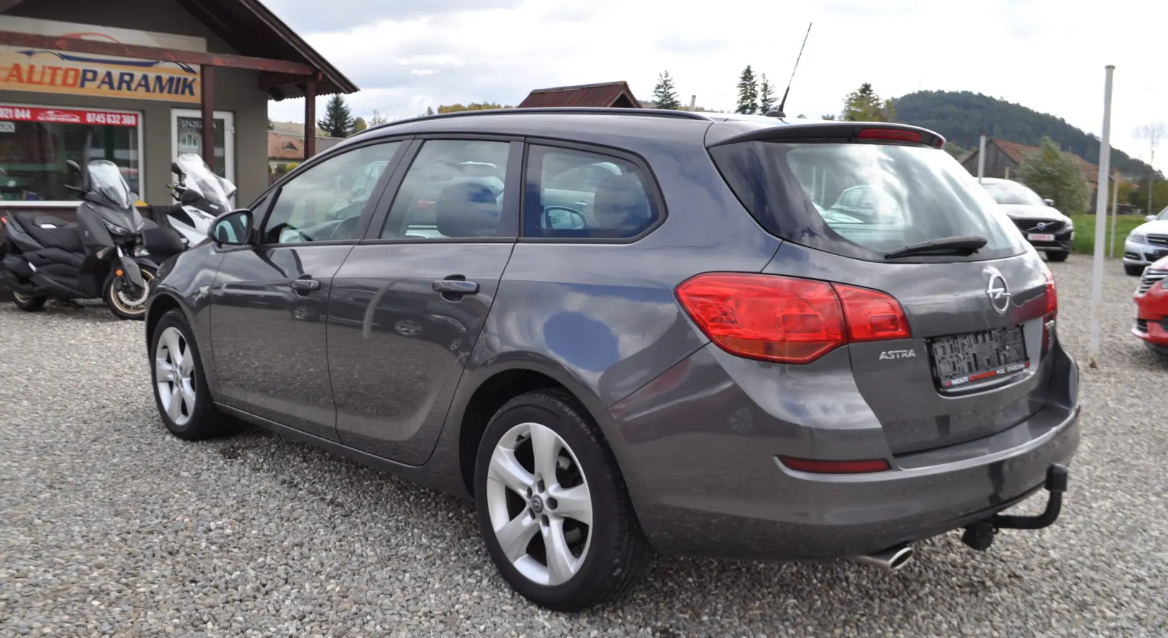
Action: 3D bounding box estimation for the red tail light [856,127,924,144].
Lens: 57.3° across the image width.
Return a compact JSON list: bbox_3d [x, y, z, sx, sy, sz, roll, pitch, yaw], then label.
[{"bbox_3d":[0.922,-0.546,3.188,0.335,0.036,0.045,-6,10,-42],"label":"red tail light"}]

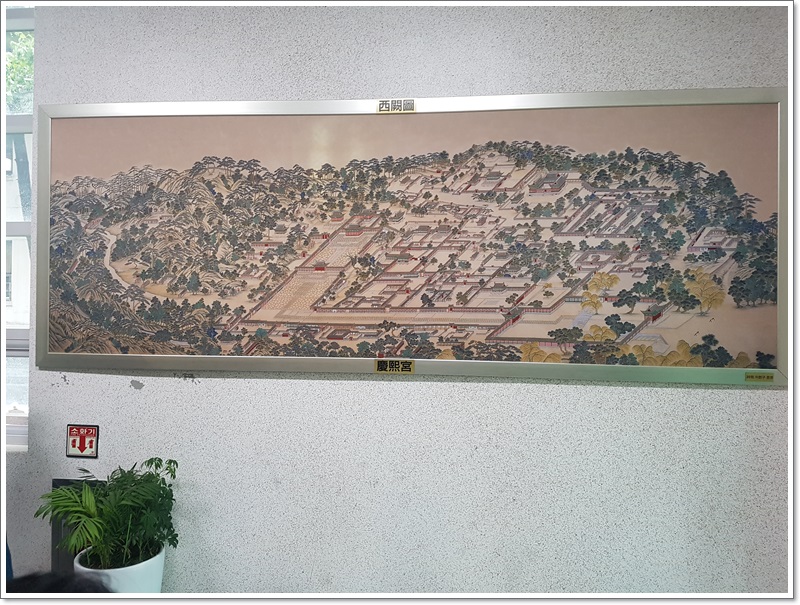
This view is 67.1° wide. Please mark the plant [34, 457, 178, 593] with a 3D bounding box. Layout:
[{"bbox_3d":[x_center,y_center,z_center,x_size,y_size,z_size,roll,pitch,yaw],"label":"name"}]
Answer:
[{"bbox_3d":[-1.397,1.181,2.907,0.630,0.870,0.550,1,0,6],"label":"plant"}]

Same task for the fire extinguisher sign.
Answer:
[{"bbox_3d":[-1.729,0.759,3.279,0.182,0.178,0.012,1,0,6],"label":"fire extinguisher sign"}]

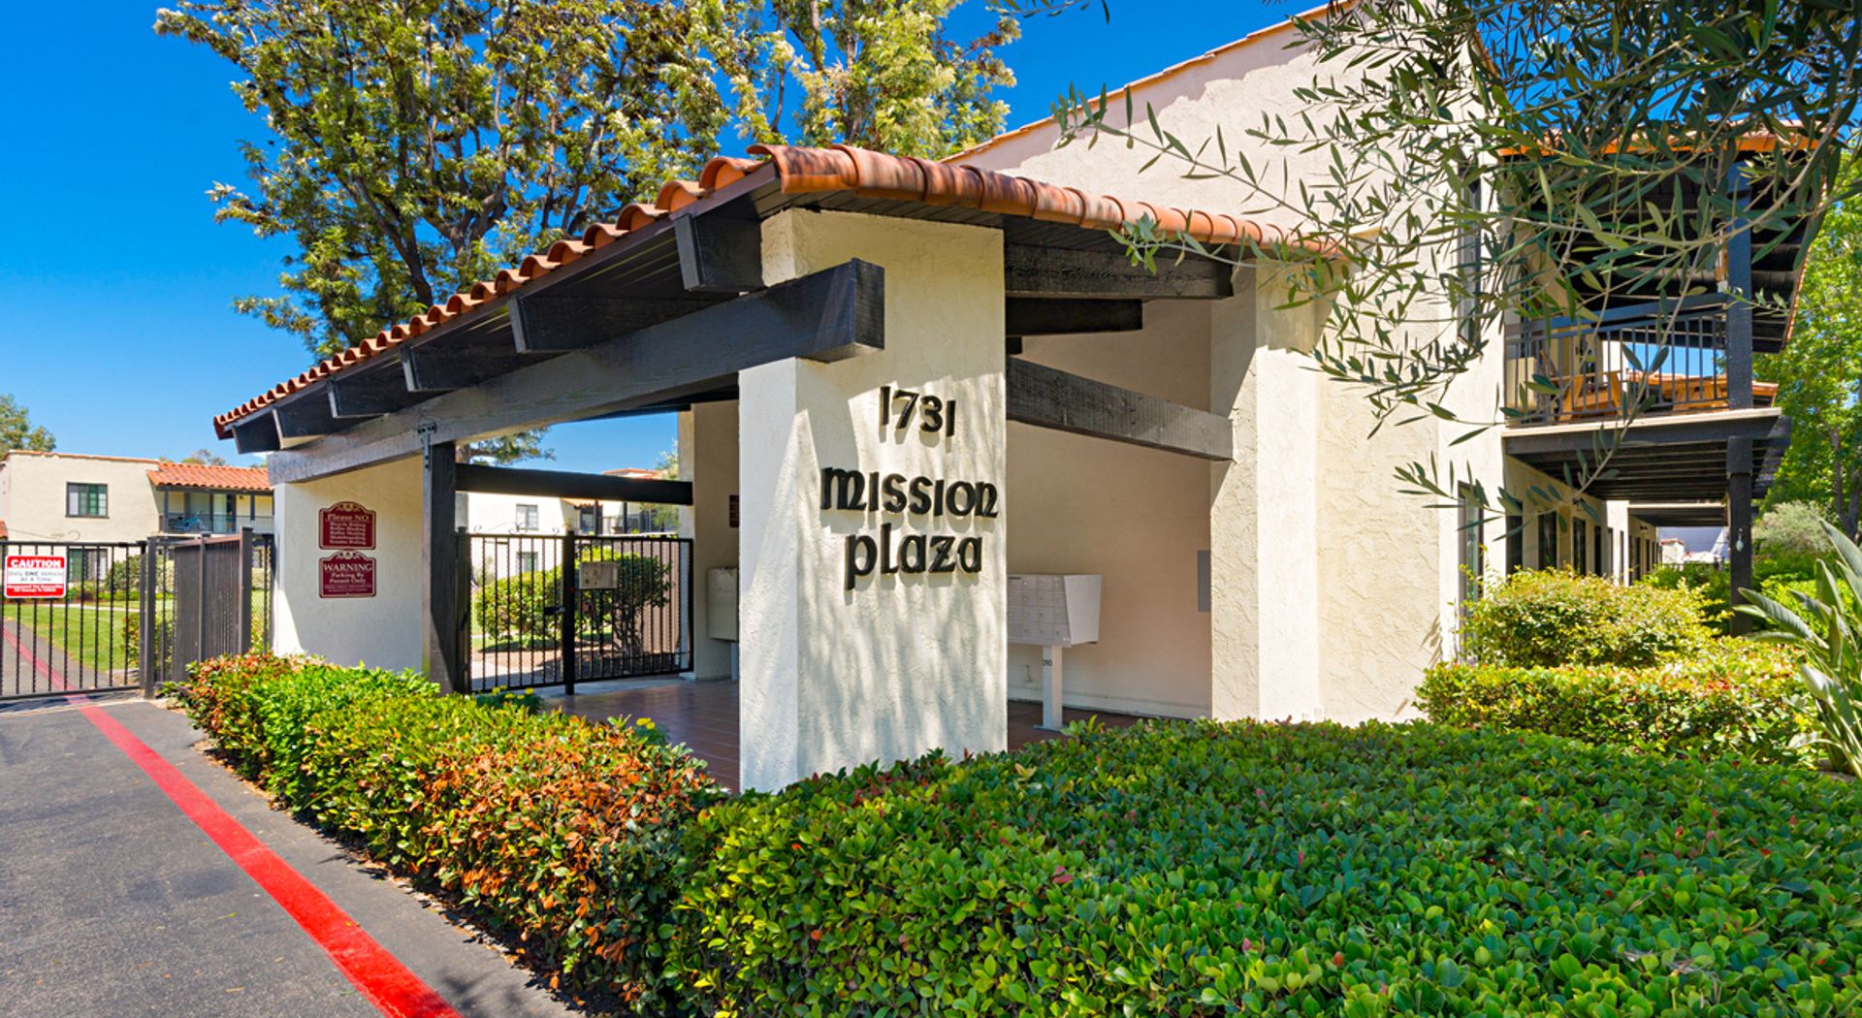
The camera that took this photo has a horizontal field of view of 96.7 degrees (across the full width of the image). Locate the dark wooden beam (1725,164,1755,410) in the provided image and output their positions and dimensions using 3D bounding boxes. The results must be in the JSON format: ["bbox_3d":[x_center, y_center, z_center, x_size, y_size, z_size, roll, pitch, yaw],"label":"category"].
[{"bbox_3d":[6.400,-1.750,6.555,0.150,1.930,0.150,0,0,41],"label":"dark wooden beam"}]

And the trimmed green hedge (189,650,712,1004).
[{"bbox_3d":[-3.550,1.500,5.300,6.500,0.660,0.740,-2,-3,40],"label":"trimmed green hedge"}]

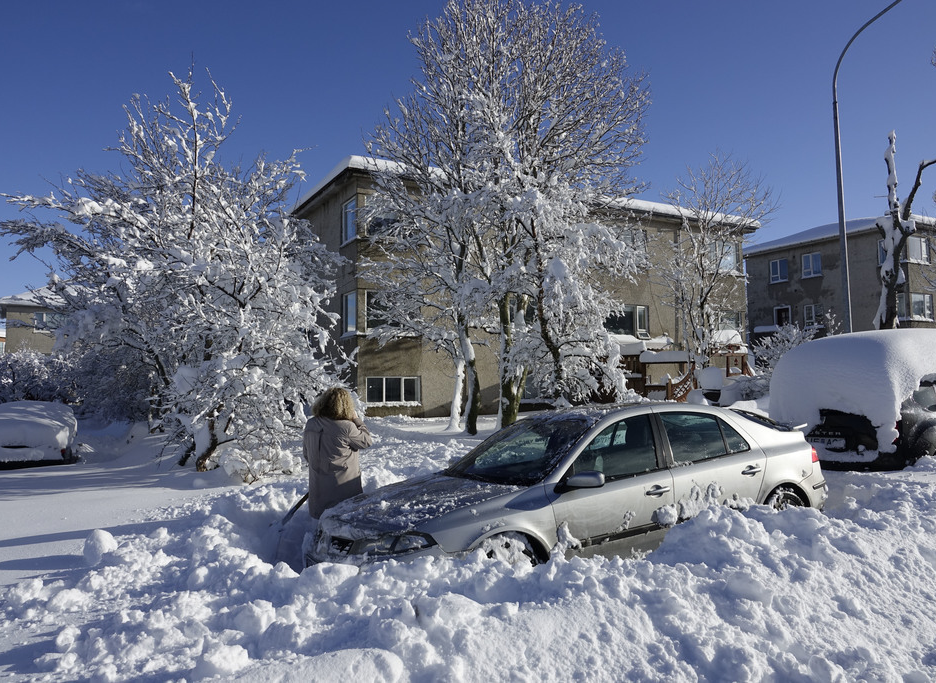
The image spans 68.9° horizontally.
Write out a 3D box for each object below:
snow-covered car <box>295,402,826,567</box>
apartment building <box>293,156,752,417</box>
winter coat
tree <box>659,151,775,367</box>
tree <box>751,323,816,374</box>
[{"bbox_3d":[1.030,1.200,5.750,4.580,1.440,1.780,0,-3,-30],"label":"snow-covered car"},{"bbox_3d":[1.688,-1.440,27.367,17.000,8.200,10.200,1,-4,-29],"label":"apartment building"},{"bbox_3d":[-1.186,1.144,6.250,0.540,0.950,0.400,-2,-4,17],"label":"winter coat"},{"bbox_3d":[7.644,-1.876,21.000,3.600,8.000,3.400,-1,-4,0],"label":"tree"},{"bbox_3d":[9.705,0.708,21.000,2.100,2.700,2.000,-1,-4,0],"label":"tree"}]

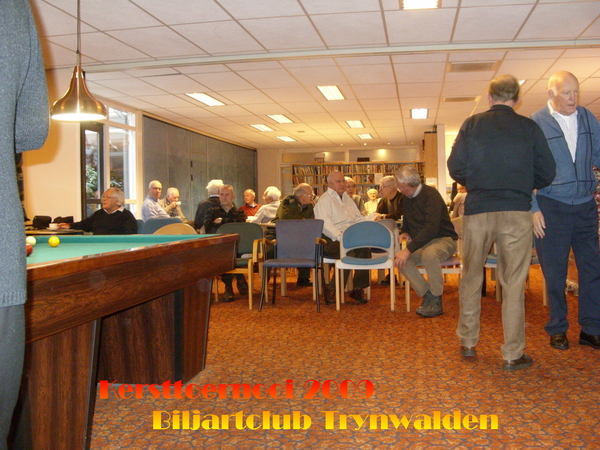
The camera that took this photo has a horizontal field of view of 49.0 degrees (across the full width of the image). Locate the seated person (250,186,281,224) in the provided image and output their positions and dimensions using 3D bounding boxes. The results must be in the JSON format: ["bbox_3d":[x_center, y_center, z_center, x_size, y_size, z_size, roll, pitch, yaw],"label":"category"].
[{"bbox_3d":[-0.530,0.083,9.100,0.750,1.250,0.500,0,2,18],"label":"seated person"}]

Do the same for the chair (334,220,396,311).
[{"bbox_3d":[0.640,0.370,6.210,0.540,0.800,0.560,-1,2,9],"label":"chair"}]

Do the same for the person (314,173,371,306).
[{"bbox_3d":[0.450,0.114,6.820,0.680,1.330,0.550,0,2,41],"label":"person"}]

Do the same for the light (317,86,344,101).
[{"bbox_3d":[0.440,-1.812,8.989,0.290,0.060,1.180,0,2,10],"label":"light"}]

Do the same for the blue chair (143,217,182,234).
[{"bbox_3d":[-1.610,0.365,7.800,0.530,0.840,0.560,-1,2,-3],"label":"blue chair"}]

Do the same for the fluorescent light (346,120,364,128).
[{"bbox_3d":[1.074,-1.946,12.673,0.290,0.070,1.170,-1,2,10],"label":"fluorescent light"}]

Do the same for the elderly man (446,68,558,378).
[{"bbox_3d":[1.245,-0.044,4.070,0.640,1.760,0.480,0,2,16],"label":"elderly man"}]

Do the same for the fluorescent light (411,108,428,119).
[{"bbox_3d":[2.060,-1.930,11.220,0.300,0.070,1.200,-1,2,10],"label":"fluorescent light"}]

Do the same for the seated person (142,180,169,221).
[{"bbox_3d":[-1.650,0.097,8.150,0.780,1.300,0.520,0,2,22],"label":"seated person"}]

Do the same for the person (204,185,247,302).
[{"bbox_3d":[-0.800,0.168,7.000,0.520,1.200,0.800,-1,2,-9],"label":"person"}]

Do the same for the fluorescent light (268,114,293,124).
[{"bbox_3d":[-0.332,-1.899,11.734,0.290,0.070,1.170,-1,2,10],"label":"fluorescent light"}]

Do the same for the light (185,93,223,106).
[{"bbox_3d":[-1.326,-1.830,9.400,0.300,0.070,1.200,-1,2,10],"label":"light"}]

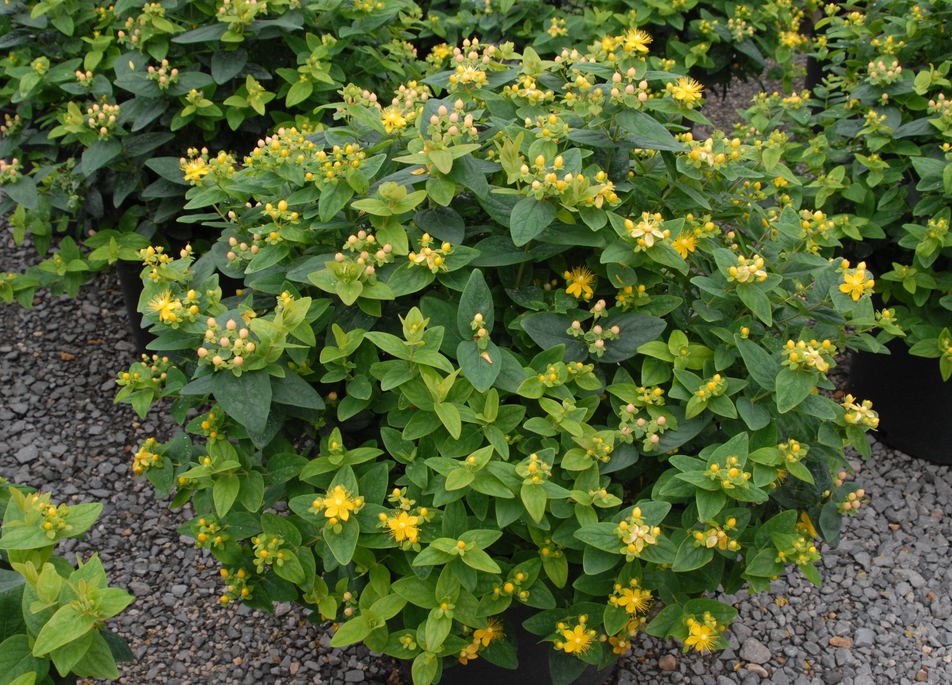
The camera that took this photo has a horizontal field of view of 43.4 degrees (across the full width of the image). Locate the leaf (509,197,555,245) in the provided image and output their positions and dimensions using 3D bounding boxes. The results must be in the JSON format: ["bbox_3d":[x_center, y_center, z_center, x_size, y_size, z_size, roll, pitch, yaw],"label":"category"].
[{"bbox_3d":[0.056,-0.126,1.260,0.046,0.012,0.061,18,66,1],"label":"leaf"}]

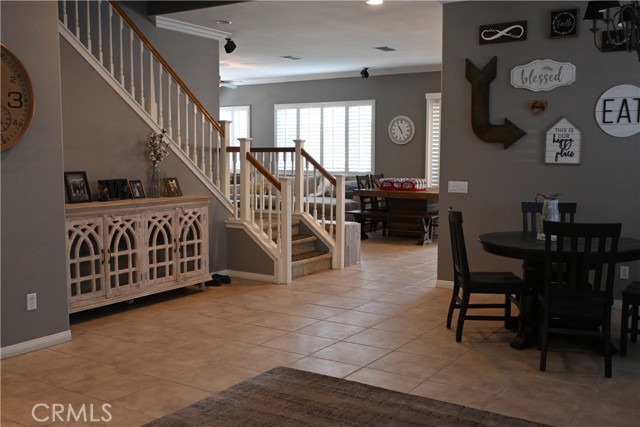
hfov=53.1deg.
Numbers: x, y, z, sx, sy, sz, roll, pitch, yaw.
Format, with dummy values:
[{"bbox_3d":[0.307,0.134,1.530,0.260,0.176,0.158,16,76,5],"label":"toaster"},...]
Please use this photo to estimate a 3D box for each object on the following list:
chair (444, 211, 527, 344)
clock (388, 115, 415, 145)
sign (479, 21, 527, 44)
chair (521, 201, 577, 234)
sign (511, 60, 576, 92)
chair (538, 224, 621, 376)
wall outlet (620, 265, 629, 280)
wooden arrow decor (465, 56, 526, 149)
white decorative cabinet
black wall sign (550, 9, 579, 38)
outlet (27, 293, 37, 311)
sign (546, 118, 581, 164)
[{"bbox_3d":[1.317,0.479,5.096,0.580,1.000,0.470,0,5,0],"label":"chair"},{"bbox_3d":[1.544,-1.575,12.132,0.557,0.554,0.050,4,6,33],"label":"clock"},{"bbox_3d":[1.815,-1.793,6.363,0.475,0.186,0.025,4,6,33],"label":"sign"},{"bbox_3d":[2.052,0.422,5.717,0.470,1.000,0.580,1,5,13],"label":"chair"},{"bbox_3d":[2.152,-1.335,6.187,0.612,0.302,0.020,4,6,33],"label":"sign"},{"bbox_3d":[1.764,0.544,4.401,0.470,1.000,0.580,2,6,19],"label":"chair"},{"bbox_3d":[2.821,0.553,5.928,0.073,0.115,0.012,4,6,33],"label":"wall outlet"},{"bbox_3d":[1.764,-1.114,6.451,0.634,0.934,0.040,4,6,33],"label":"wooden arrow decor"},{"bbox_3d":[-1.818,0.386,6.133,0.430,0.990,1.870,4,6,33],"label":"white decorative cabinet"},{"bbox_3d":[2.303,-1.791,6.034,0.254,0.257,0.040,4,6,33],"label":"black wall sign"},{"bbox_3d":[-2.105,0.650,4.692,0.012,0.117,0.072,4,6,33],"label":"outlet"},{"bbox_3d":[2.328,-0.693,6.128,0.326,0.431,0.025,4,6,33],"label":"sign"}]

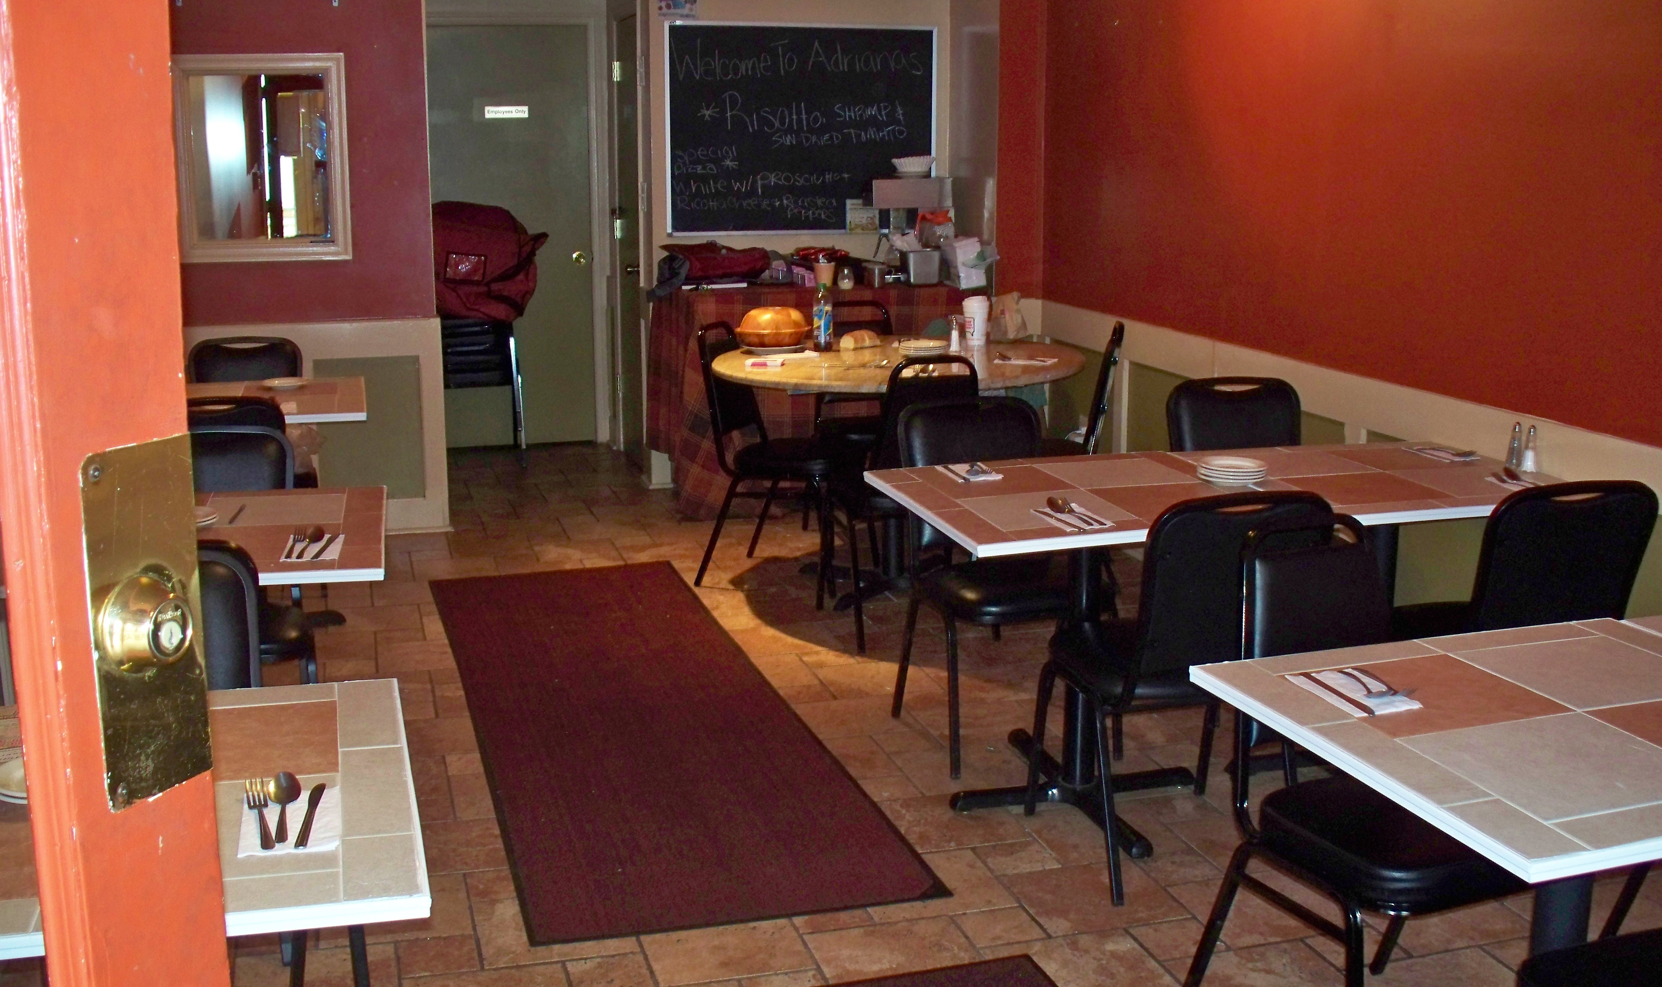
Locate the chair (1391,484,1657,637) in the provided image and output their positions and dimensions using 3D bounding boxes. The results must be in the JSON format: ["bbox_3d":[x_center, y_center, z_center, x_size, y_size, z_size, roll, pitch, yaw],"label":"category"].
[{"bbox_3d":[1.541,0.346,3.864,0.460,0.870,0.540,-2,12,-10],"label":"chair"}]

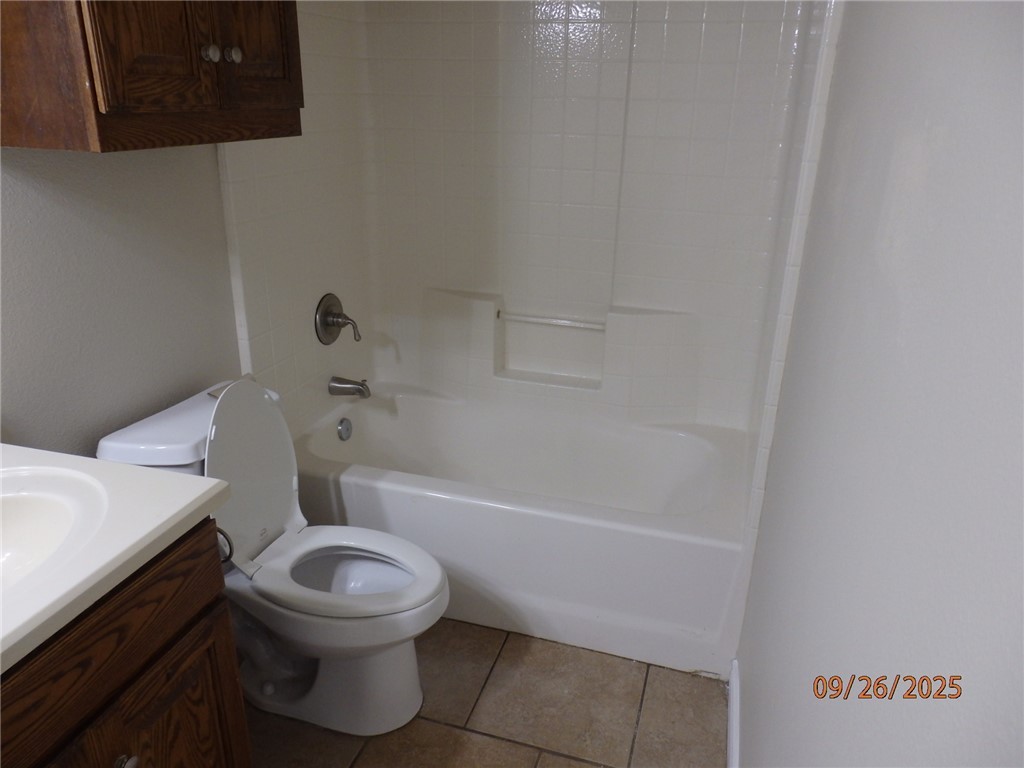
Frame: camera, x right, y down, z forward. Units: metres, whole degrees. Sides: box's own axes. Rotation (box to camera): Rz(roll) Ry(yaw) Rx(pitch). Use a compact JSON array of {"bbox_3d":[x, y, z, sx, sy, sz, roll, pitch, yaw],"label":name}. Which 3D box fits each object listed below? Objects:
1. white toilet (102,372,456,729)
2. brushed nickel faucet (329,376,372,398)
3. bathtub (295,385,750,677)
[{"bbox_3d":[-0.531,0.421,1.904,0.775,0.885,0.440,7,22,15],"label":"white toilet"},{"bbox_3d":[-0.579,0.015,2.657,0.152,0.073,0.060,7,22,15],"label":"brushed nickel faucet"},{"bbox_3d":[0.018,0.415,2.566,1.500,0.440,0.785,7,22,15],"label":"bathtub"}]

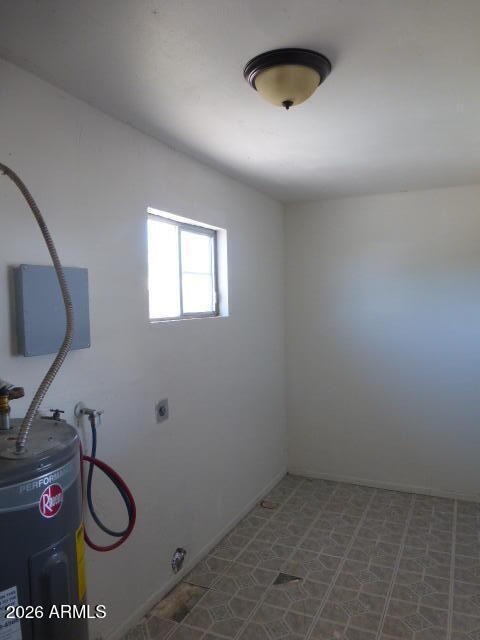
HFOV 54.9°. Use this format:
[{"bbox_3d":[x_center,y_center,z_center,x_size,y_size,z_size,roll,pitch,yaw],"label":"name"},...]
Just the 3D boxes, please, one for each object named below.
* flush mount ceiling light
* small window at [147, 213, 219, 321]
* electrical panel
[{"bbox_3d":[0.179,-0.861,1.736,0.325,0.143,0.325,-1,3,0],"label":"flush mount ceiling light"},{"bbox_3d":[-0.347,-0.299,2.831,0.070,0.597,0.873,0,3,26],"label":"small window"},{"bbox_3d":[-0.725,-0.040,1.805,0.055,0.327,0.321,0,3,26],"label":"electrical panel"}]

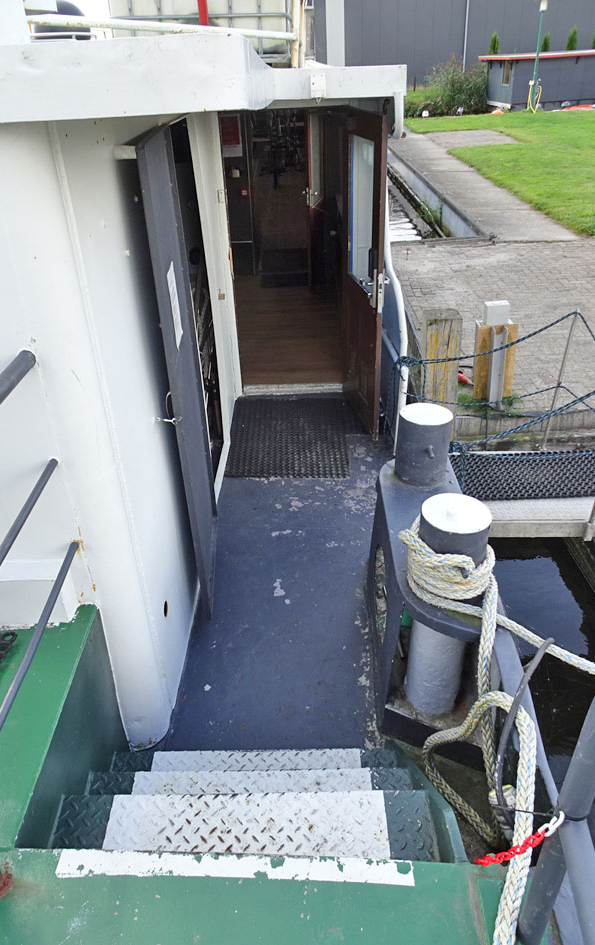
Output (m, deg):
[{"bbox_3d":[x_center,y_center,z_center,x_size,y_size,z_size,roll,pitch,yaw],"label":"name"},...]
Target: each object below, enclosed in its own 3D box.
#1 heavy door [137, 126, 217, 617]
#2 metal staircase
[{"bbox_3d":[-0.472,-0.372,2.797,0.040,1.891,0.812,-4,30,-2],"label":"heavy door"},{"bbox_3d":[-0.123,0.934,1.917,0.993,0.589,0.754,-2,30,1],"label":"metal staircase"}]

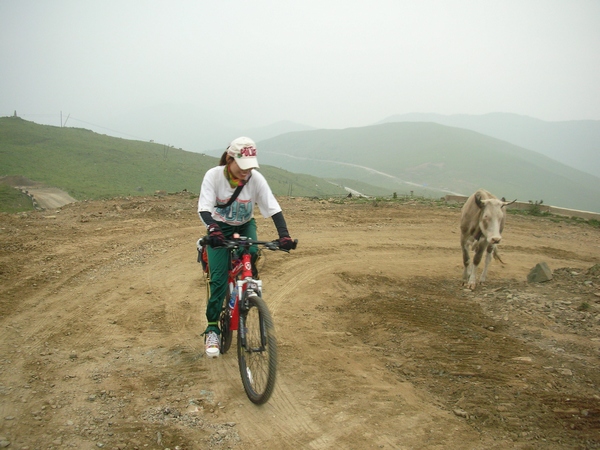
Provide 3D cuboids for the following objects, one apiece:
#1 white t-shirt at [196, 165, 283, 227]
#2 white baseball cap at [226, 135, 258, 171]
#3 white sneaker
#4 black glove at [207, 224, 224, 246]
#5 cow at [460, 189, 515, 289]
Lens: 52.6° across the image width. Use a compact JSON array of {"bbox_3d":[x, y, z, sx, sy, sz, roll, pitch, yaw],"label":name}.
[{"bbox_3d":[-0.423,-0.192,4.240,0.540,0.440,0.400,-2,7,-15],"label":"white t-shirt"},{"bbox_3d":[-0.378,-0.480,4.020,0.180,0.150,0.265,-4,33,-33],"label":"white baseball cap"},{"bbox_3d":[-0.632,0.866,4.380,0.100,0.125,0.265,-2,7,-13],"label":"white sneaker"},{"bbox_3d":[-0.542,0.064,3.900,0.110,0.140,0.140,-2,7,-20],"label":"black glove"},{"bbox_3d":[2.354,0.133,7.700,0.560,1.170,1.800,2,7,17],"label":"cow"}]

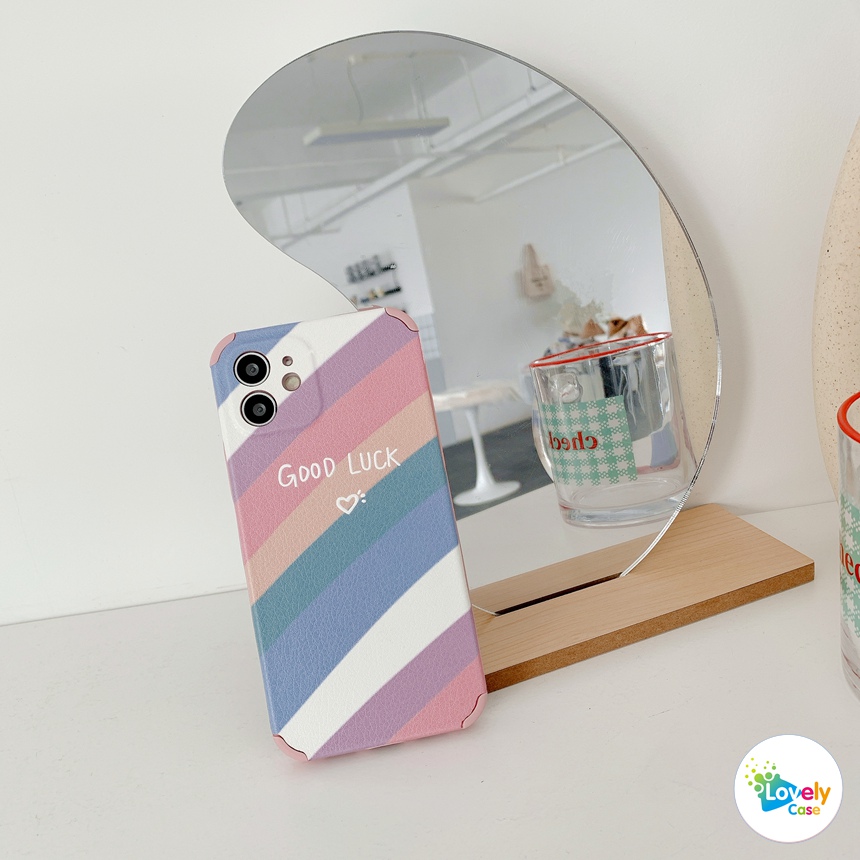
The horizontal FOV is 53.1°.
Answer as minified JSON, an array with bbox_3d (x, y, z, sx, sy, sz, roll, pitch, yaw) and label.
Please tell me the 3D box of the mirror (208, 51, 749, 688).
[{"bbox_3d":[0.037,-0.031,0.321,0.198,0.231,0.069,-14,20,-15],"label":"mirror"}]

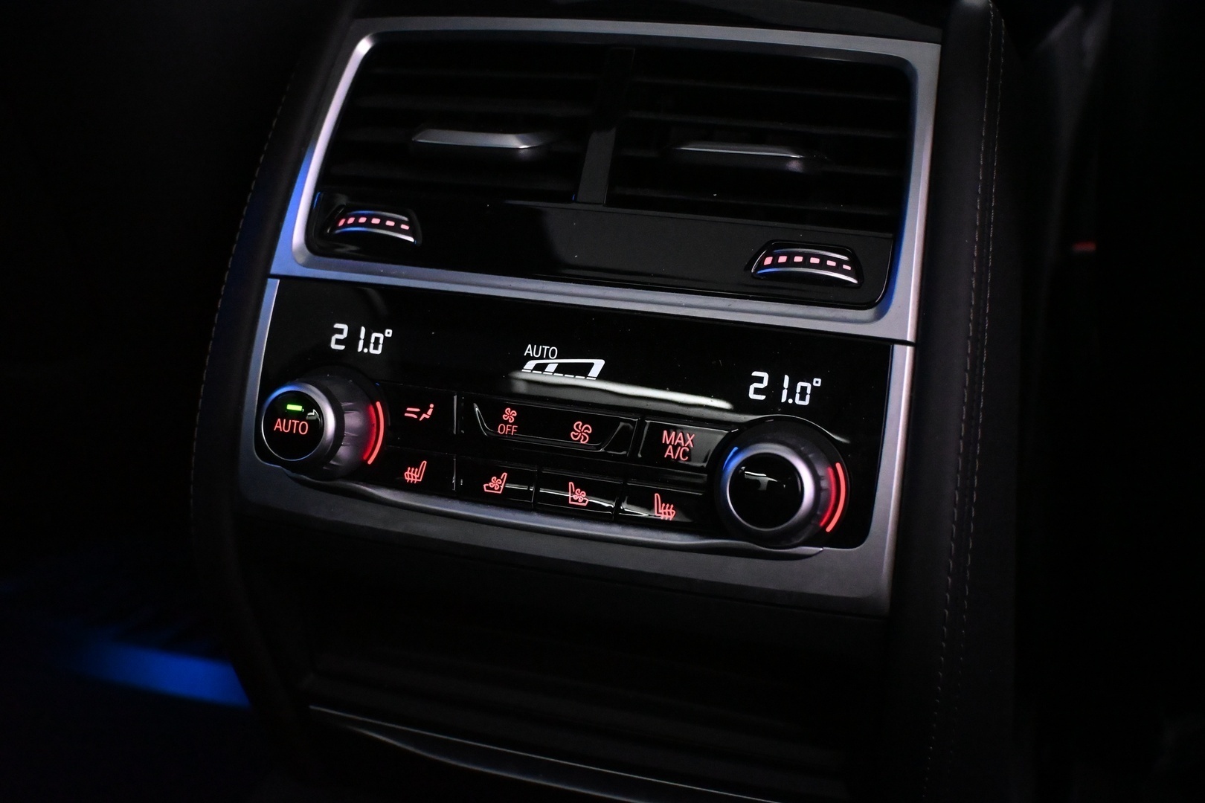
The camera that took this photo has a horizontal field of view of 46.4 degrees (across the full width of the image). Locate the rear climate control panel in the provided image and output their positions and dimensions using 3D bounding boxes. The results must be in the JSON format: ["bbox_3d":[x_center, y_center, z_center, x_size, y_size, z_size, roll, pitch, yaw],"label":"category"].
[{"bbox_3d":[-0.019,0.003,0.412,0.196,0.066,0.033,7,0,17],"label":"rear climate control panel"}]

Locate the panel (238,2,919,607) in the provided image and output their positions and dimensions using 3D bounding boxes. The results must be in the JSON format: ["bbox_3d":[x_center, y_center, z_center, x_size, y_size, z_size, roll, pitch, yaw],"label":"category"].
[{"bbox_3d":[-0.009,-0.037,0.422,0.208,0.177,0.039,7,-9,17],"label":"panel"}]

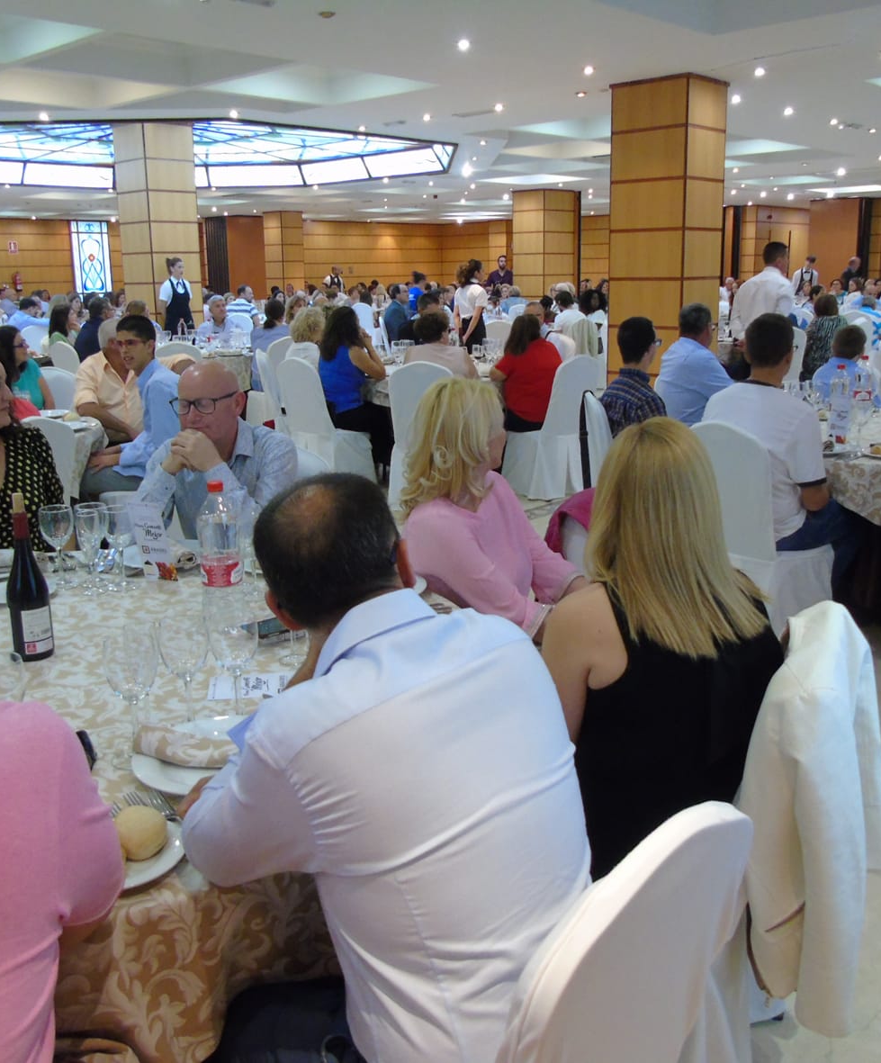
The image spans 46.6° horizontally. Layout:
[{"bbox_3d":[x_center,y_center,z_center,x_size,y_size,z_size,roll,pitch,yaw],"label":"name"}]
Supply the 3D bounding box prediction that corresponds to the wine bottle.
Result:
[{"bbox_3d":[-0.834,0.093,2.067,0.081,0.335,0.081,-7,15,-22],"label":"wine bottle"}]

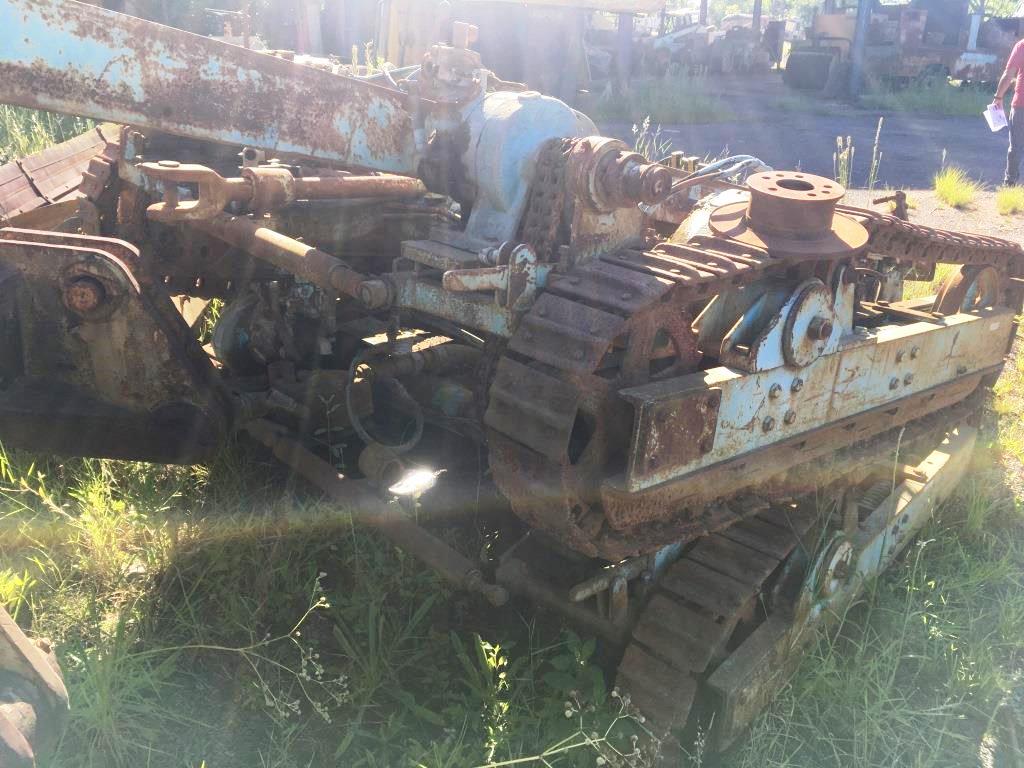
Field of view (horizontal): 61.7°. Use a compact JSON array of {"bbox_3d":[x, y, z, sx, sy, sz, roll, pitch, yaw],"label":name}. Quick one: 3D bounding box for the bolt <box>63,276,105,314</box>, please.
[{"bbox_3d":[-1.332,-0.275,2.670,0.115,0.110,0.085,-2,21,-1],"label":"bolt"}]

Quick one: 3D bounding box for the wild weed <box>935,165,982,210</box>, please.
[{"bbox_3d":[4.107,-1.810,7.900,0.430,0.370,0.410,-2,21,1],"label":"wild weed"}]

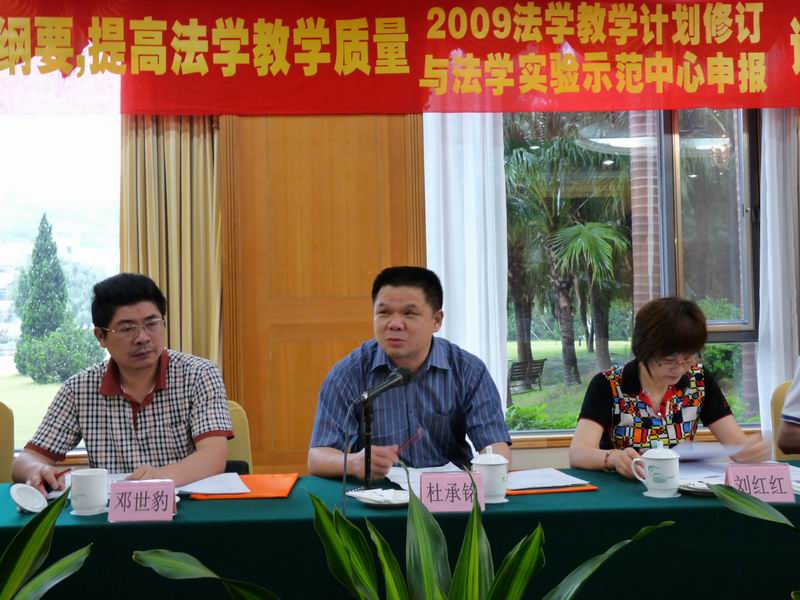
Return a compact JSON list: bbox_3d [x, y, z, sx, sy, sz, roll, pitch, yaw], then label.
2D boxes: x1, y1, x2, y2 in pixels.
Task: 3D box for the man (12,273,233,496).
[{"bbox_3d":[-0.744,0.592,2.620,0.570,1.315,0.720,-1,-2,-6],"label":"man"}]

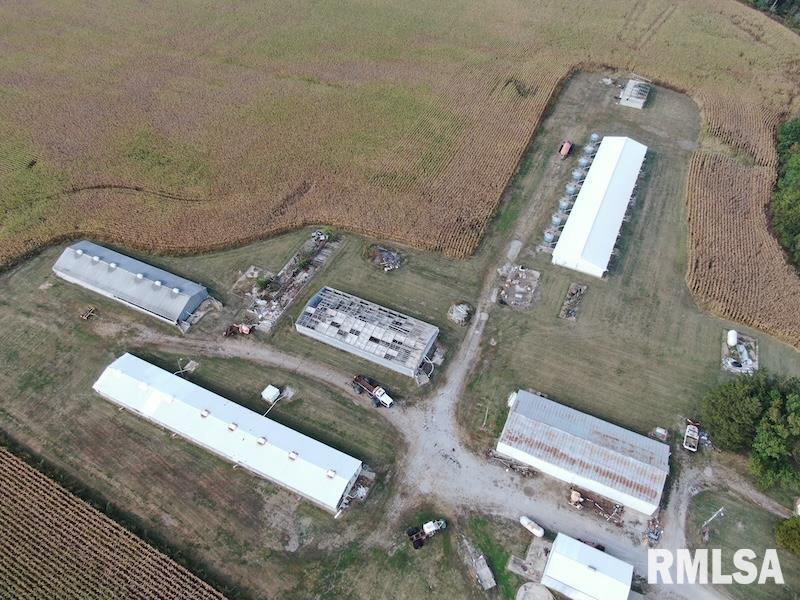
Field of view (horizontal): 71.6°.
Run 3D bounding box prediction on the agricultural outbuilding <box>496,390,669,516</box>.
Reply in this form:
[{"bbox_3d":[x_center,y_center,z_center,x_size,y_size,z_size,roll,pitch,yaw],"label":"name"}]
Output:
[{"bbox_3d":[33.383,26.889,101.222,27.918,4.600,12.218,20,52,17],"label":"agricultural outbuilding"}]

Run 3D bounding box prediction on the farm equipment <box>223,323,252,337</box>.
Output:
[{"bbox_3d":[-35.446,6.675,121.201,6.035,2.100,2.100,-9,50,-7],"label":"farm equipment"}]

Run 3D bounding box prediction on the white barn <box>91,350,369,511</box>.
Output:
[{"bbox_3d":[-33.915,23.568,105.570,55.749,3.800,9.508,20,52,17],"label":"white barn"}]

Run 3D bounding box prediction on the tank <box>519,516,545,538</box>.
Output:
[{"bbox_3d":[22.320,38.360,93.751,4.450,1.250,1.120,32,57,25],"label":"tank"}]

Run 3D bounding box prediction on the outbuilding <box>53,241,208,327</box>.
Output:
[{"bbox_3d":[-64.031,-5.383,130.506,37.920,4.300,10.470,20,52,17],"label":"outbuilding"}]

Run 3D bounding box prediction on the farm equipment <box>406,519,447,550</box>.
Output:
[{"bbox_3d":[4.764,38.712,92.814,6.014,2.600,2.900,-24,53,-18],"label":"farm equipment"}]

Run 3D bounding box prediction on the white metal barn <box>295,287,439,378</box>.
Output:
[{"bbox_3d":[-7.193,6.190,120.220,28.307,3.600,12.004,20,53,17],"label":"white metal barn"}]

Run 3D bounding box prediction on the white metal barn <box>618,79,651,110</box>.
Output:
[{"bbox_3d":[77.869,-67.921,182.816,7.000,3.200,12.000,20,53,17],"label":"white metal barn"}]

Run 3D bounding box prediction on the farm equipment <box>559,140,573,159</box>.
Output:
[{"bbox_3d":[48.794,-44.237,163.253,2.500,2.700,6.604,19,52,16],"label":"farm equipment"}]

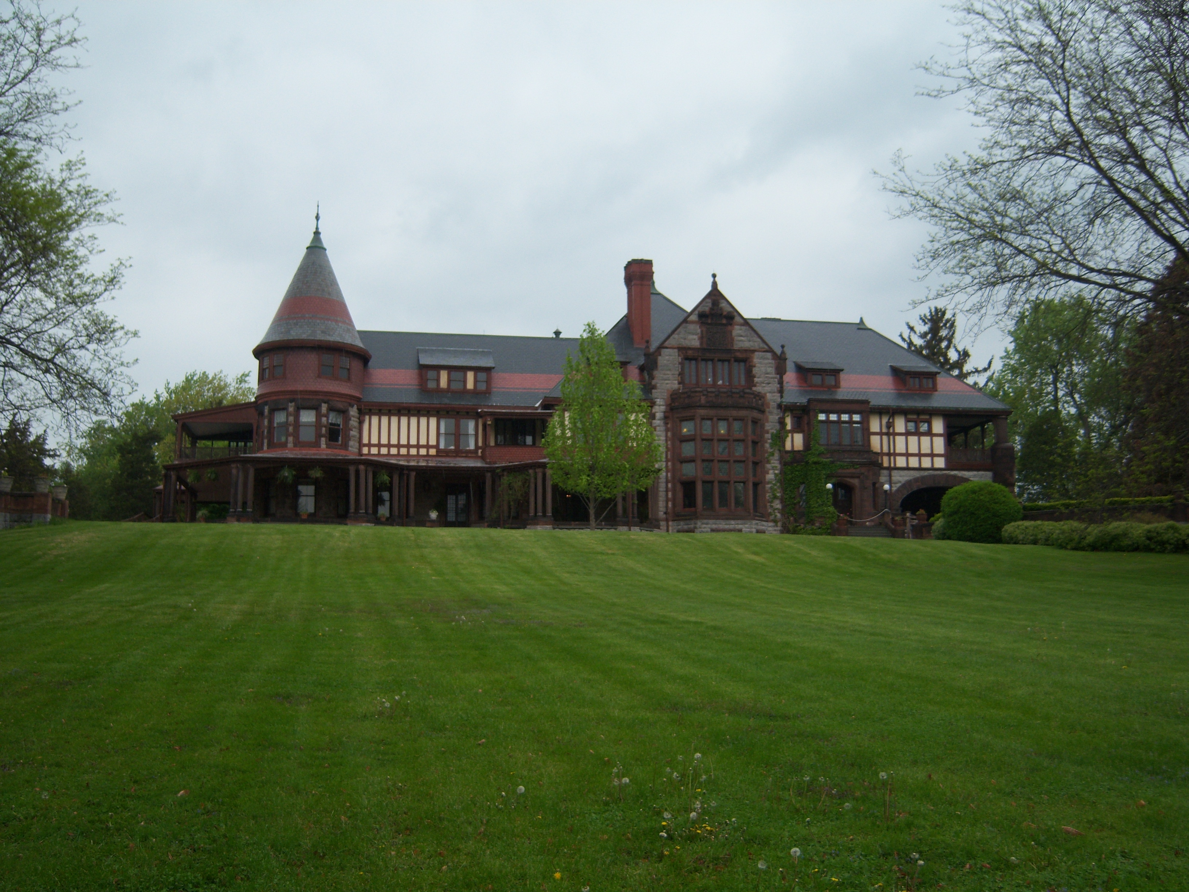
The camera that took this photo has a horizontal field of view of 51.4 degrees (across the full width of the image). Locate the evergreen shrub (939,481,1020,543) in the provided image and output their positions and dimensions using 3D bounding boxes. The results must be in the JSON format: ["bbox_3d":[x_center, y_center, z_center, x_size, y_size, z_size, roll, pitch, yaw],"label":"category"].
[{"bbox_3d":[21.315,3.653,68.126,4.604,3.486,4.200,0,-8,0],"label":"evergreen shrub"}]

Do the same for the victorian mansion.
[{"bbox_3d":[-0.560,-3.635,85.867,52.725,20.109,19.000,1,-8,-9],"label":"victorian mansion"}]

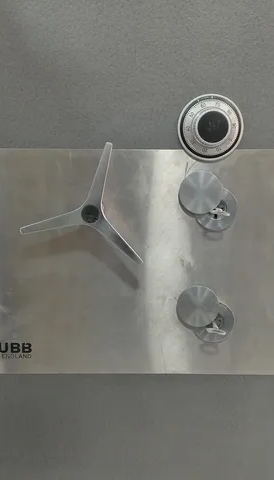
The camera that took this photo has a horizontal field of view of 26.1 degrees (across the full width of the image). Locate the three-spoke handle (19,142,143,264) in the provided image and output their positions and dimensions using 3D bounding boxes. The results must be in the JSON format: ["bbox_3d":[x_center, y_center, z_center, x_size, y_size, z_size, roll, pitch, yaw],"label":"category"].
[{"bbox_3d":[-0.068,-0.047,0.753,0.152,0.151,0.050,0,9,0],"label":"three-spoke handle"}]

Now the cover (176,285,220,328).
[{"bbox_3d":[0.081,0.088,0.791,0.056,0.056,0.009,0,9,0],"label":"cover"}]

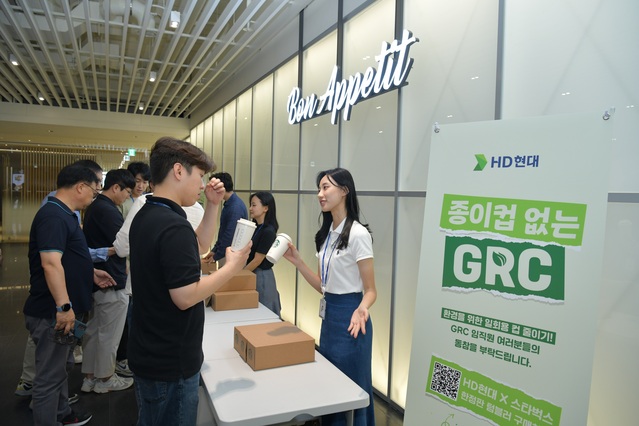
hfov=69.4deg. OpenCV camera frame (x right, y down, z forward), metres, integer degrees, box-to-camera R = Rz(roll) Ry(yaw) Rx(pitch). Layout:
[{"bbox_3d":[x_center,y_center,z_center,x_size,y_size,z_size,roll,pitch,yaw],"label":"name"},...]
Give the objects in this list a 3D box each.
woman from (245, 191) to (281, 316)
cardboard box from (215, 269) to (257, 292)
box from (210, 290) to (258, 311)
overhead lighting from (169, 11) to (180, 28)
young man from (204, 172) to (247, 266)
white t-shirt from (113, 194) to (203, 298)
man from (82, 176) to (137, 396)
[{"bbox_3d":[-0.492,0.584,3.872,0.370,1.580,0.420,1,2,-25],"label":"woman"},{"bbox_3d":[-0.619,0.486,3.314,0.295,0.108,0.210,1,2,-25],"label":"cardboard box"},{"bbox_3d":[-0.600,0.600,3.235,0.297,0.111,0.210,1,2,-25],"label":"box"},{"bbox_3d":[-1.766,-2.358,5.625,0.115,0.140,0.115,1,2,-25],"label":"overhead lighting"},{"bbox_3d":[-0.940,0.460,4.717,0.460,1.740,0.480,1,2,-16],"label":"young man"},{"bbox_3d":[-1.092,0.208,3.150,0.500,0.670,0.400,3,2,30],"label":"white t-shirt"},{"bbox_3d":[-1.607,0.508,3.583,0.430,1.690,0.470,0,3,-33],"label":"man"}]

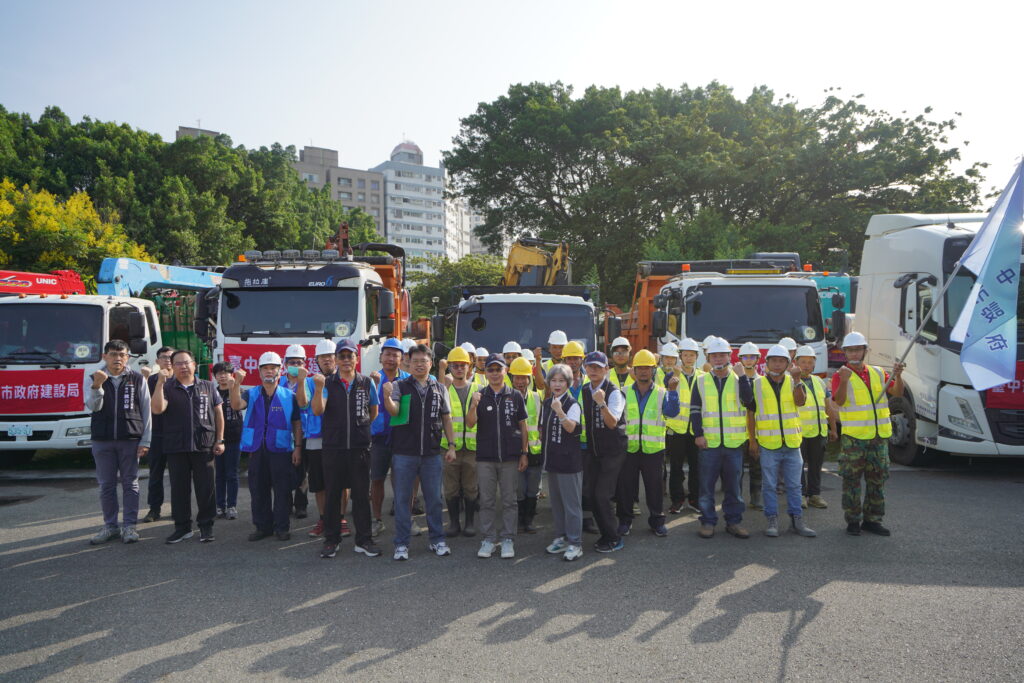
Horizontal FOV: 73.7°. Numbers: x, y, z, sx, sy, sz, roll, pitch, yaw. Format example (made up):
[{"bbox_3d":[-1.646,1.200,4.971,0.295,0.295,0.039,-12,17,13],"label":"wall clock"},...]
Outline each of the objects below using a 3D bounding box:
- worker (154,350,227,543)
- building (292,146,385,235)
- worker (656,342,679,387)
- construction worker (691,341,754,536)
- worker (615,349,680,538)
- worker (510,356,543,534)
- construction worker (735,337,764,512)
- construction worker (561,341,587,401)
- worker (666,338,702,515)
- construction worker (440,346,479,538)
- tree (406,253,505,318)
[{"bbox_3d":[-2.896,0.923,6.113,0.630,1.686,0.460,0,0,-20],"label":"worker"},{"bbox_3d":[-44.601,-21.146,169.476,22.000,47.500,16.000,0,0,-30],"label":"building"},{"bbox_3d":[1.863,0.897,8.076,0.540,1.759,0.450,0,0,9],"label":"worker"},{"bbox_3d":[1.924,0.867,6.269,0.580,1.799,0.460,0,0,15],"label":"construction worker"},{"bbox_3d":[1.276,0.927,6.380,0.620,1.686,0.400,0,0,16],"label":"worker"},{"bbox_3d":[0.089,0.959,6.417,0.540,1.618,0.450,0,0,1],"label":"worker"},{"bbox_3d":[2.522,0.890,7.220,0.520,1.759,0.360,0,0,18],"label":"construction worker"},{"bbox_3d":[0.607,0.885,6.420,0.540,1.770,0.380,0,0,9],"label":"construction worker"},{"bbox_3d":[1.849,0.870,7.193,0.540,1.803,0.450,0,0,12],"label":"worker"},{"bbox_3d":[-0.461,0.913,6.360,0.540,1.714,0.400,0,0,-3],"label":"construction worker"},{"bbox_3d":[-2.195,-0.920,27.000,4.500,5.400,4.200,0,0,0],"label":"tree"}]

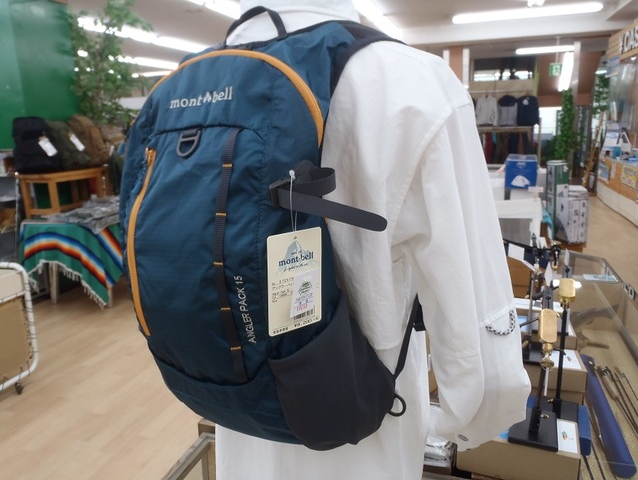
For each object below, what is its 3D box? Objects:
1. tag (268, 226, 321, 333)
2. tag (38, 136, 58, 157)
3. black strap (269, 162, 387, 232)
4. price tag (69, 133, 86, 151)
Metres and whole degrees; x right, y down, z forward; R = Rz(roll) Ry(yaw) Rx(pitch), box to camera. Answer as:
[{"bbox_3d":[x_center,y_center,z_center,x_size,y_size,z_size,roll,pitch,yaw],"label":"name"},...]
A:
[{"bbox_3d":[-0.026,0.045,0.560,0.070,0.111,0.005,-11,18,-36],"label":"tag"},{"bbox_3d":[-2.201,-0.758,4.200,0.075,0.150,0.008,-44,21,-28],"label":"tag"},{"bbox_3d":[0.010,-0.046,0.550,0.120,0.056,0.048,10,10,5],"label":"black strap"},{"bbox_3d":[-1.987,-0.809,4.250,0.008,0.145,0.060,-4,34,42],"label":"price tag"}]

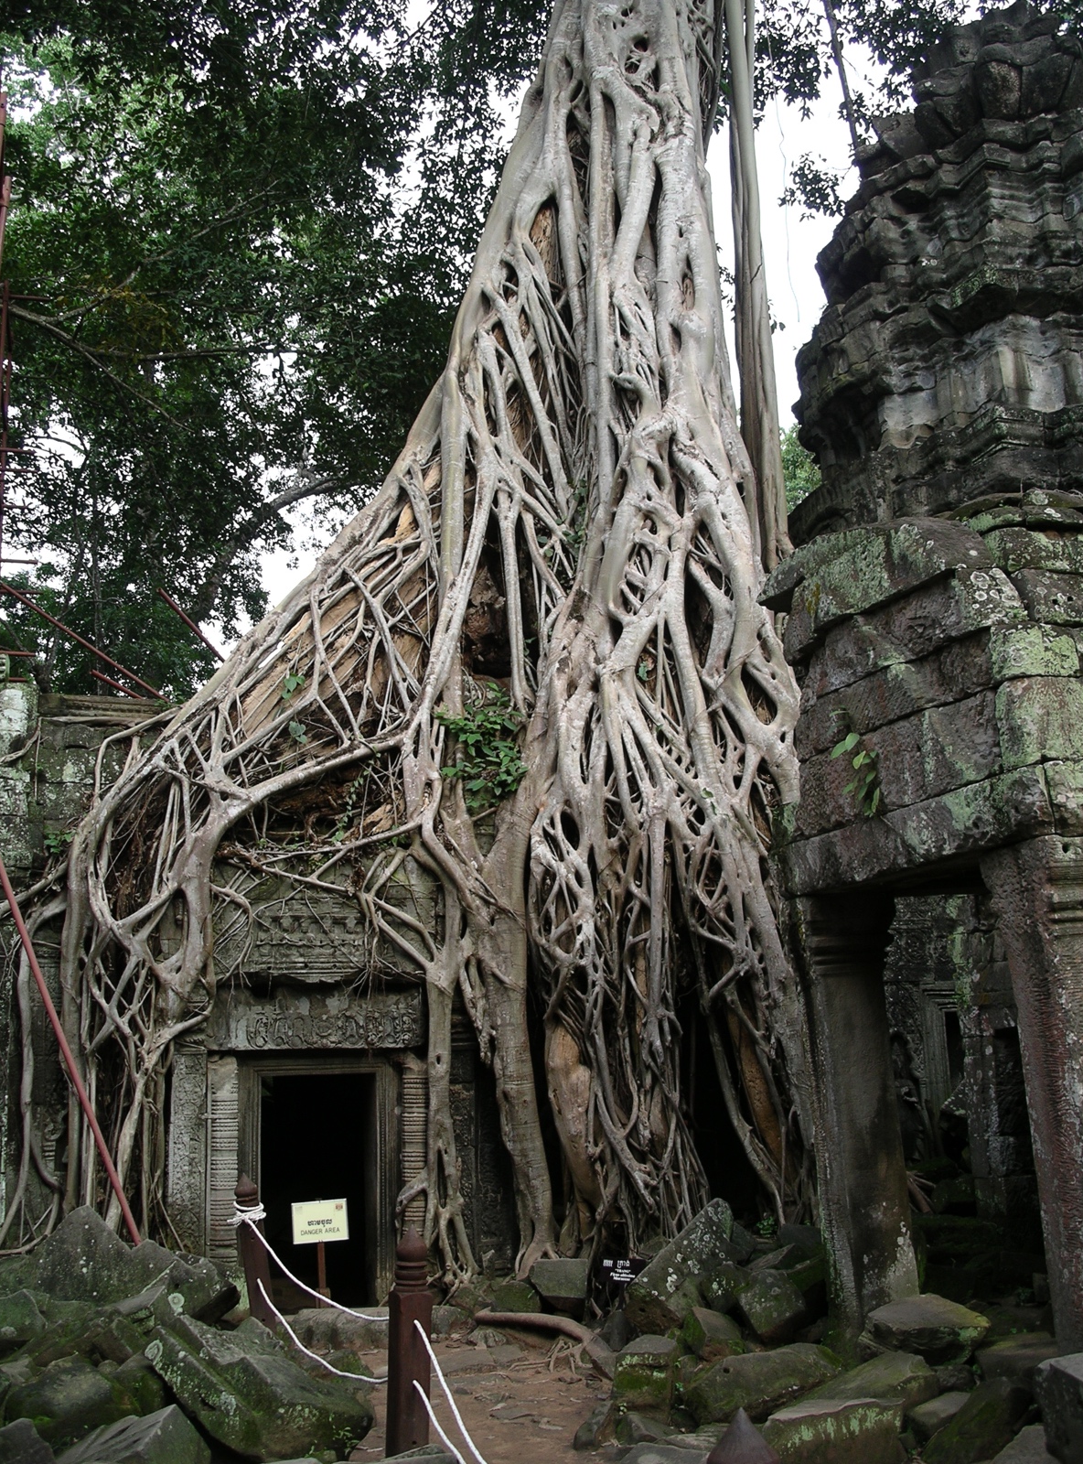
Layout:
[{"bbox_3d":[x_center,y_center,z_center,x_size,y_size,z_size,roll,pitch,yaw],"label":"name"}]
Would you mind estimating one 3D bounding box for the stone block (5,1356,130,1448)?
[{"bbox_3d":[-2.099,2.988,6.946,0.500,0.360,0.420,2,-12,-15],"label":"stone block"}]

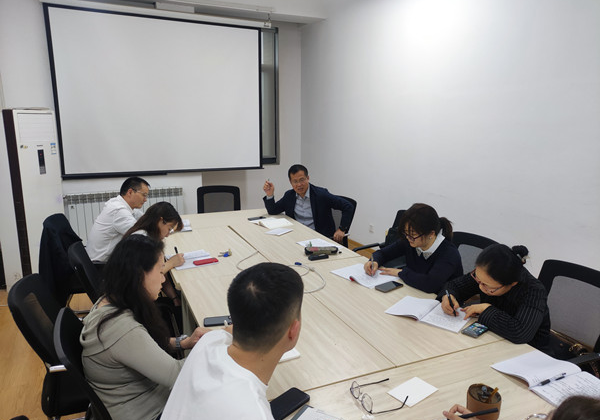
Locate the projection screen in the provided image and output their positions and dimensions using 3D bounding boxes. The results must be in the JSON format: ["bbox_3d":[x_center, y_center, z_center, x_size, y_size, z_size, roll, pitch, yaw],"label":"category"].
[{"bbox_3d":[-1.942,-1.639,6.335,2.910,2.200,0.060,-5,13,-24],"label":"projection screen"}]

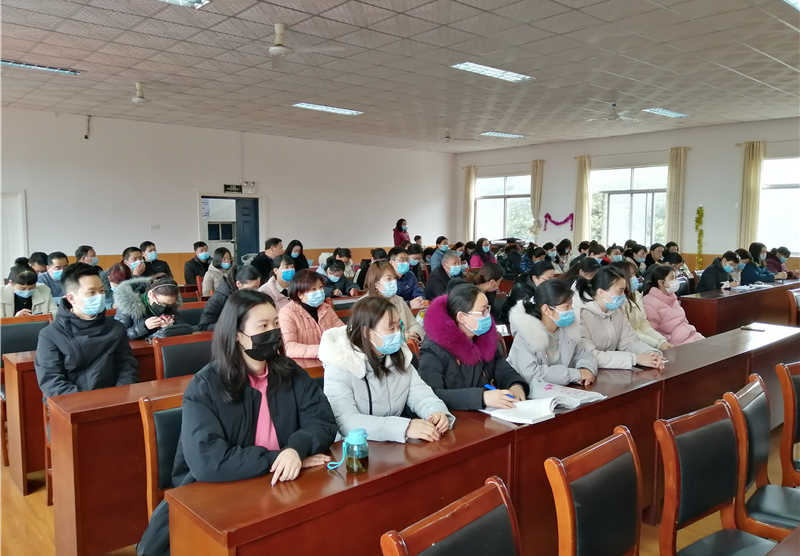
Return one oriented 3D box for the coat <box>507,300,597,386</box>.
[{"bbox_3d":[0.778,0.451,3.168,0.500,0.690,0.500,-5,7,-42],"label":"coat"}]

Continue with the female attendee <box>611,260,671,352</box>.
[{"bbox_3d":[1.607,0.559,3.982,0.480,1.270,0.700,-5,7,-42],"label":"female attendee"}]

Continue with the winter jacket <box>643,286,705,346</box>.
[{"bbox_3d":[1.877,0.400,4.278,0.550,0.680,0.480,5,8,41],"label":"winter jacket"}]

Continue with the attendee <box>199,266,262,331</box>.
[{"bbox_3d":[-1.236,0.513,4.590,0.780,1.215,0.520,5,7,37],"label":"attendee"}]

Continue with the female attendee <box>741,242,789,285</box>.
[{"bbox_3d":[5.120,0.137,8.507,0.740,1.250,0.520,6,8,43],"label":"female attendee"}]

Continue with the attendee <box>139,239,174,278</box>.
[{"bbox_3d":[-2.984,0.192,7.329,0.520,1.280,0.750,-5,8,-41],"label":"attendee"}]

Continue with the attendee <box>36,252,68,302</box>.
[{"bbox_3d":[-2.912,0.435,5.076,0.740,1.290,0.530,5,8,42],"label":"attendee"}]

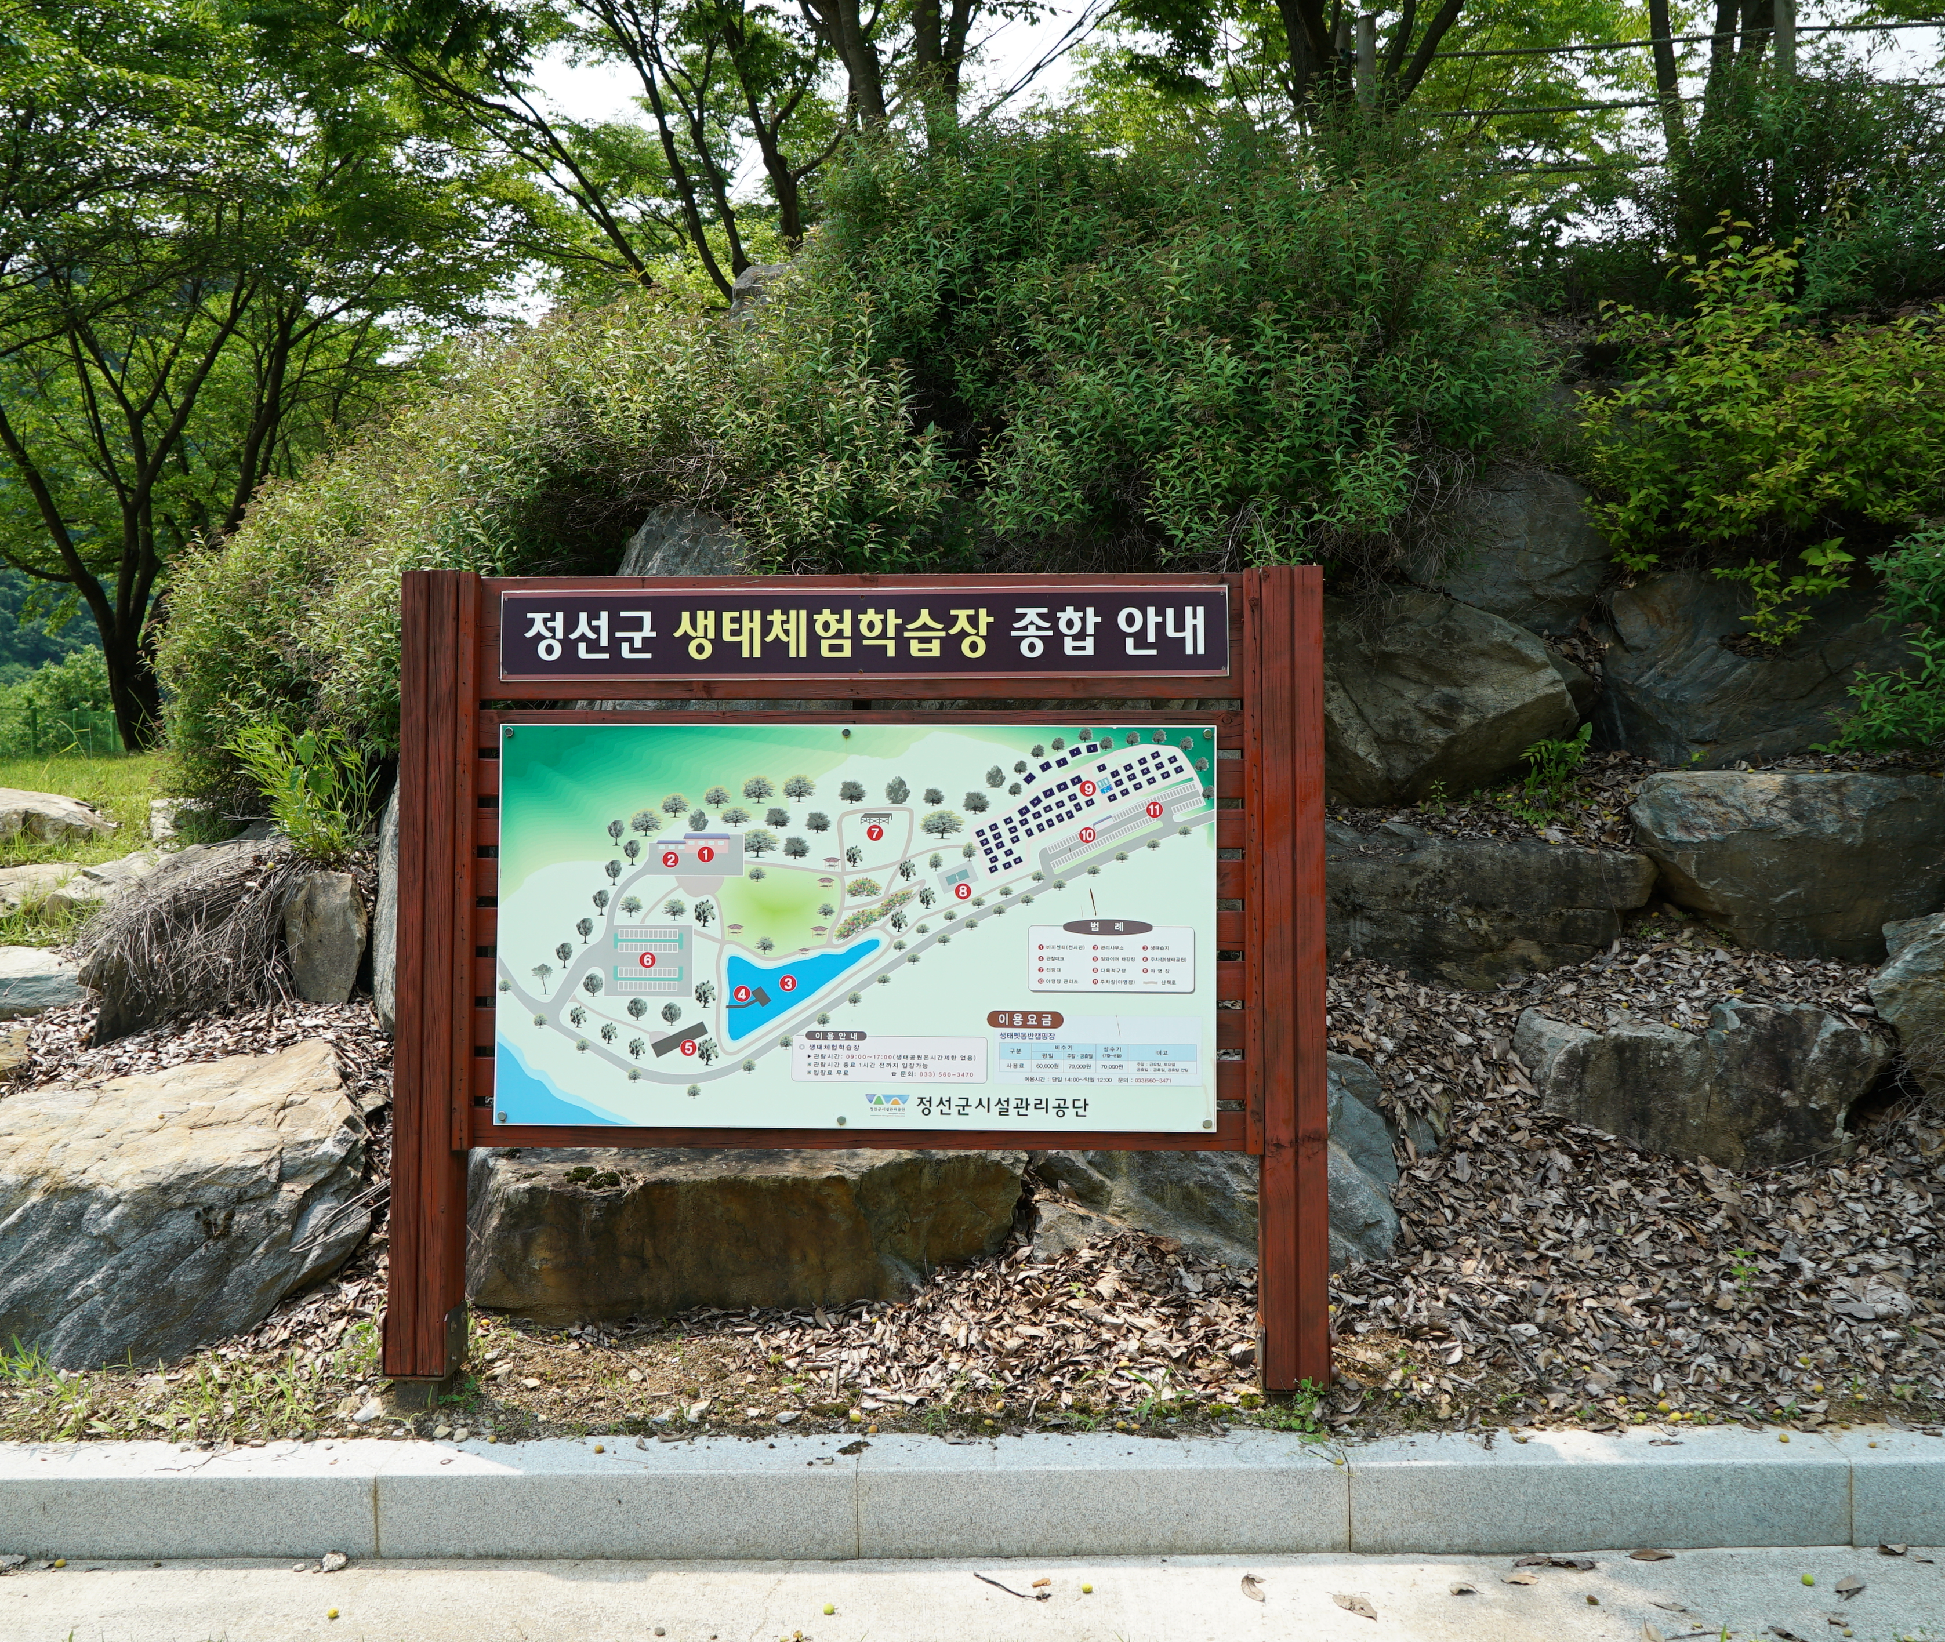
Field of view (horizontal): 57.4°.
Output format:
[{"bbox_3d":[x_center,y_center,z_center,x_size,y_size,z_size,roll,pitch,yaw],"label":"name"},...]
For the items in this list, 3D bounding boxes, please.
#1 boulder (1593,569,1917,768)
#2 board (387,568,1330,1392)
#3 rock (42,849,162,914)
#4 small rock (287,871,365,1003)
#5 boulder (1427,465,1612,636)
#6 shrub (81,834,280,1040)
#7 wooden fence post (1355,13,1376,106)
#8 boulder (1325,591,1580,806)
[{"bbox_3d":[2.774,-0.534,6.250,1.080,0.670,0.620,0,2,9],"label":"boulder"},{"bbox_3d":[-0.266,0.351,4.170,2.157,1.873,0.160,0,-3,2],"label":"board"},{"bbox_3d":[-3.458,0.246,7.100,0.480,0.250,0.450,0,2,-11],"label":"rock"},{"bbox_3d":[-2.074,0.370,5.700,0.260,0.410,0.260,0,2,-11],"label":"small rock"},{"bbox_3d":[2.002,-0.992,6.600,0.720,0.600,0.550,0,2,9],"label":"boulder"},{"bbox_3d":[-2.638,0.396,5.900,0.640,0.640,0.580,-1,2,-14],"label":"shrub"},{"bbox_3d":[2.164,-3.867,9.800,0.100,1.150,0.100,0,2,0],"label":"wooden fence post"},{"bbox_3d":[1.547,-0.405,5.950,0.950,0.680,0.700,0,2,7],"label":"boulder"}]

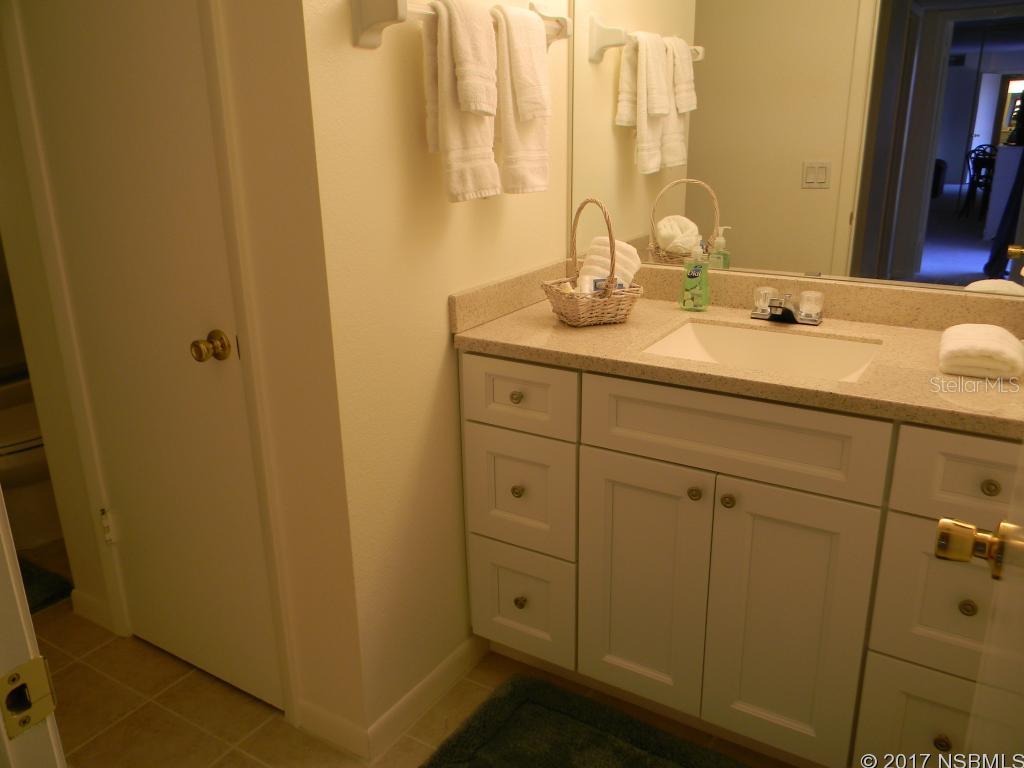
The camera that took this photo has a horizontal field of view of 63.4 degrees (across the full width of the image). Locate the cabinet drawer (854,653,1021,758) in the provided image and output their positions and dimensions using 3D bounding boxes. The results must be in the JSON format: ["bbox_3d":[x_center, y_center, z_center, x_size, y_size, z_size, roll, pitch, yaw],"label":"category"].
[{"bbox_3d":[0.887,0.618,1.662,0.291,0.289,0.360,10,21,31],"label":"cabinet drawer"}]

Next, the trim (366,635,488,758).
[{"bbox_3d":[-0.192,0.727,1.990,0.015,0.084,0.468,10,21,31],"label":"trim"}]

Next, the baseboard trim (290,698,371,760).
[{"bbox_3d":[-0.403,0.772,1.863,0.228,0.084,0.015,10,21,31],"label":"baseboard trim"}]

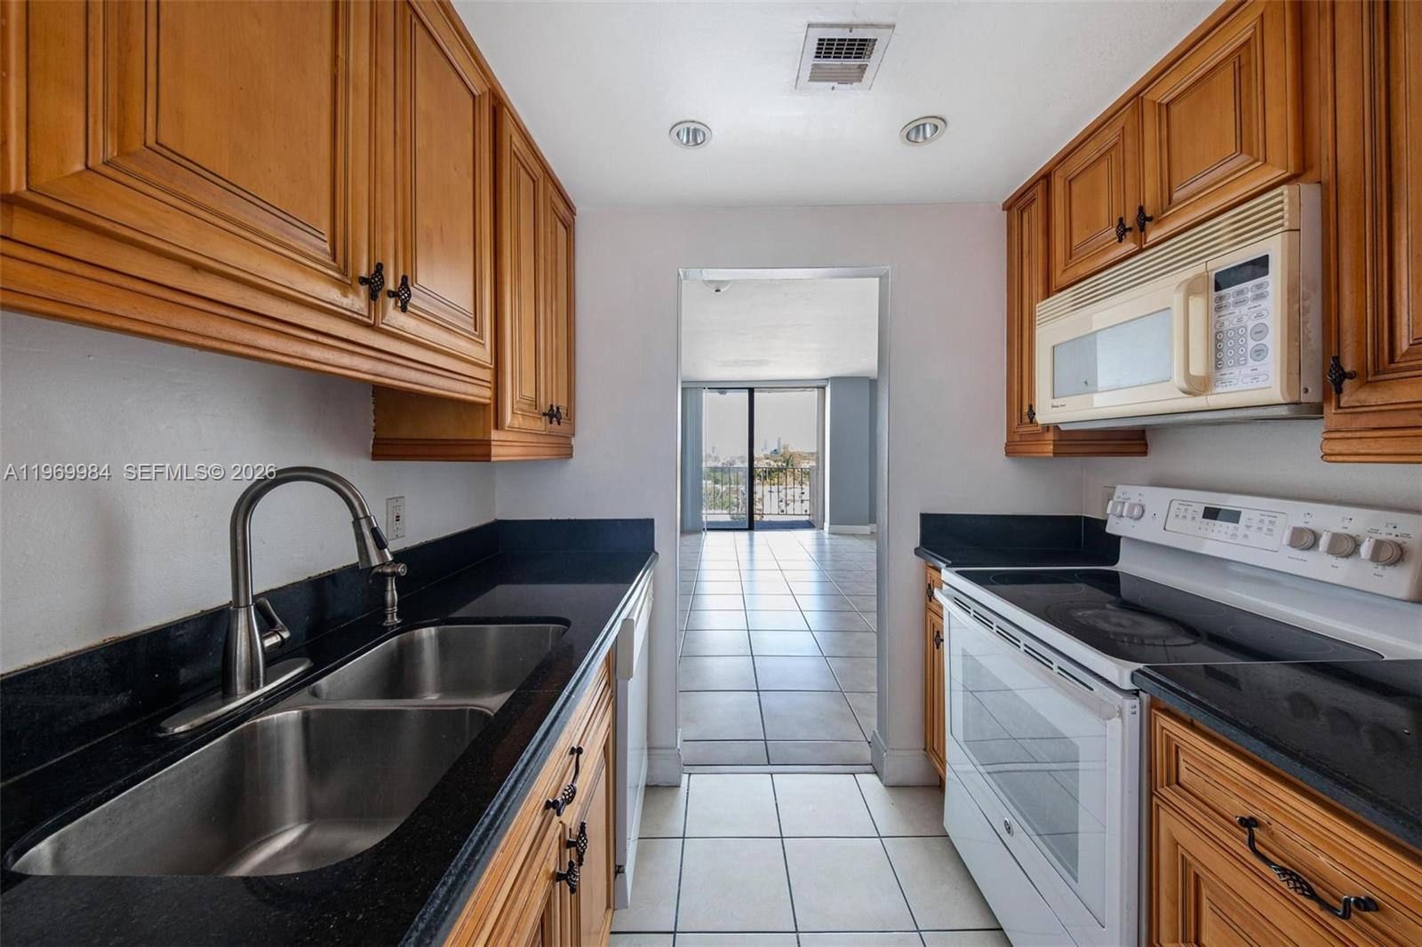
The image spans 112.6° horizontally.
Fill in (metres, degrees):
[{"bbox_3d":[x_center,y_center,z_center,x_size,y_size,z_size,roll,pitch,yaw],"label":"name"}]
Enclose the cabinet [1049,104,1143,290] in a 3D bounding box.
[{"bbox_3d":[1.280,-0.792,1.407,0.314,0.412,0.330,0,3,1],"label":"cabinet"}]

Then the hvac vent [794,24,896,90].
[{"bbox_3d":[0.324,-1.035,1.179,0.198,0.015,0.195,0,2,1],"label":"hvac vent"}]

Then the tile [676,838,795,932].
[{"bbox_3d":[0.073,1.270,1.473,0.340,0.012,0.321,0,3,1],"label":"tile"}]

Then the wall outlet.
[{"bbox_3d":[-0.842,0.121,1.273,0.008,0.116,0.074,0,3,1],"label":"wall outlet"}]

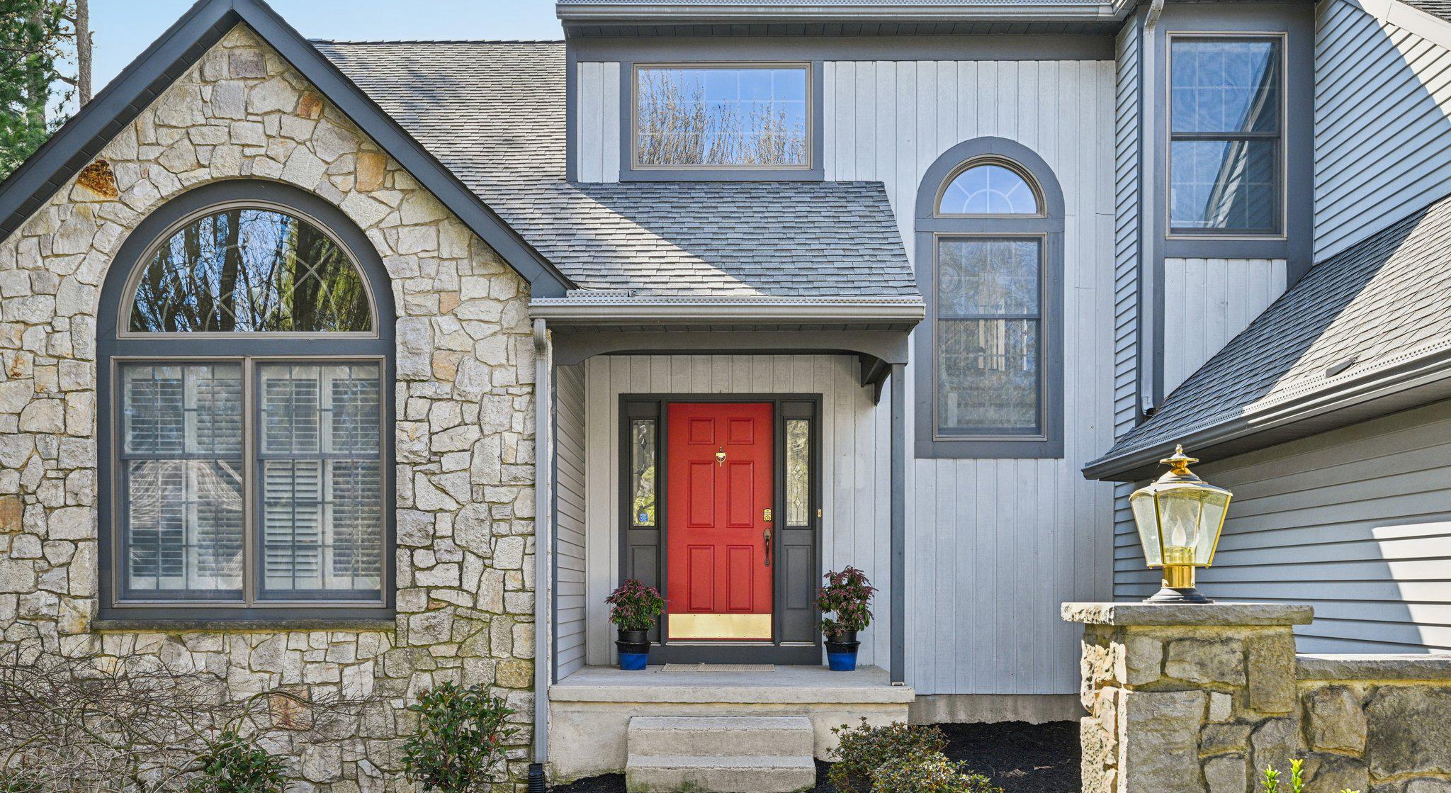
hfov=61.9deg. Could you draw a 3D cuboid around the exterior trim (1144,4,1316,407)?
[{"bbox_3d":[4.060,-1.540,9.750,1.380,3.250,0.090,0,-3,0],"label":"exterior trim"}]

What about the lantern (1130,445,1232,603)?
[{"bbox_3d":[1.205,0.335,3.200,0.198,0.410,0.198,0,-3,0],"label":"lantern"}]

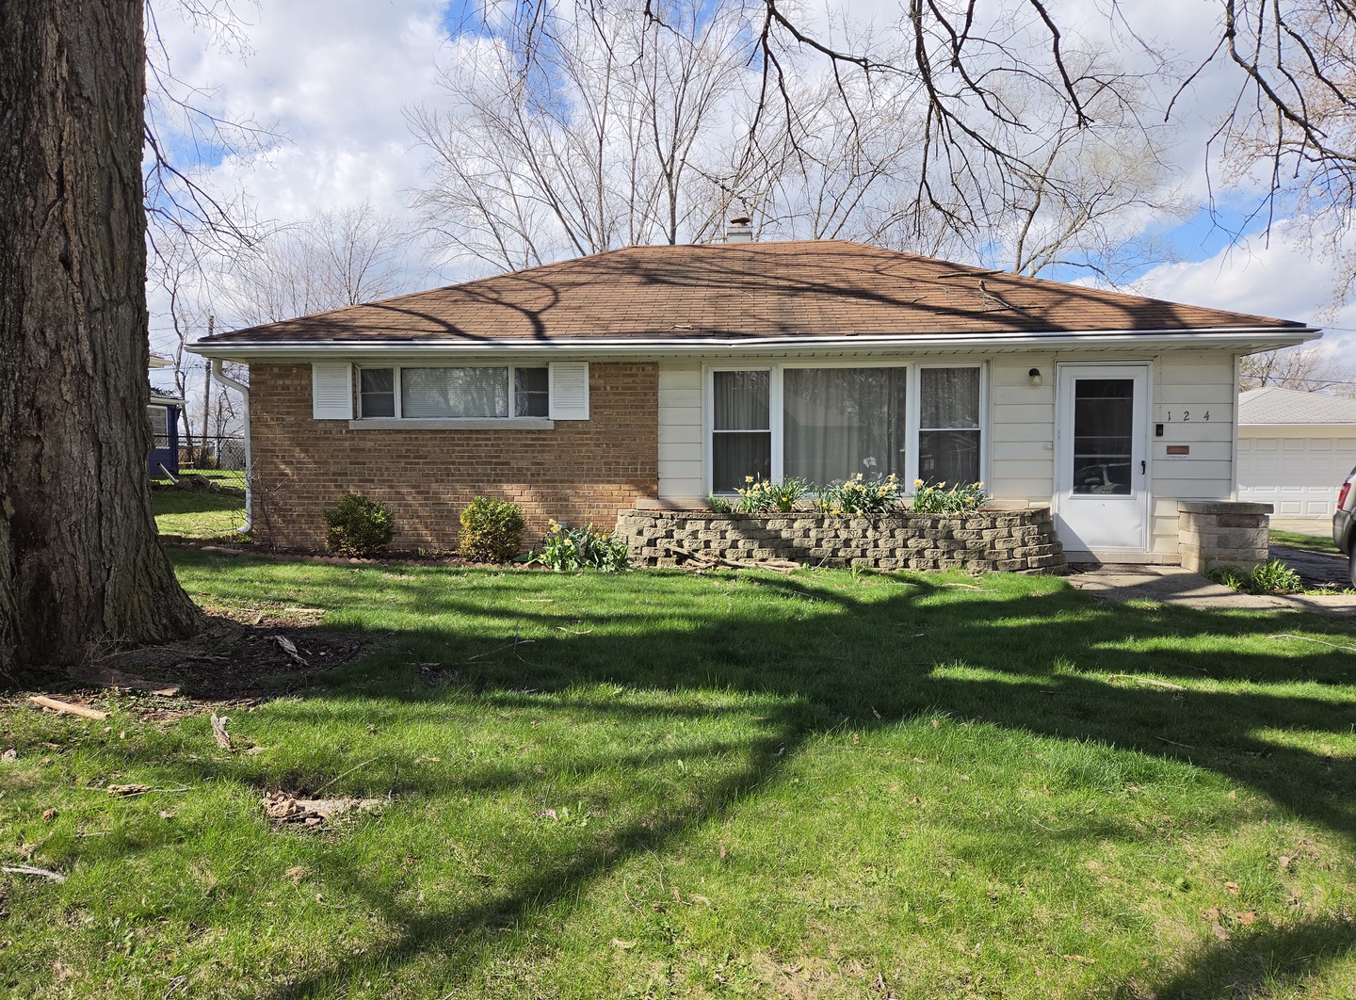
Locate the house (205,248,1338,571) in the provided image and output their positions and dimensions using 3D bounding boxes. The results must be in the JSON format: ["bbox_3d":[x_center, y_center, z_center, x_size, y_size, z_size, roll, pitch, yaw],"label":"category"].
[{"bbox_3d":[0.870,-1.744,14.048,12.100,4.450,8.850,0,3,5],"label":"house"}]

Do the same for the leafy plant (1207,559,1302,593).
[{"bbox_3d":[5.469,0.728,8.542,0.800,0.290,0.500,0,3,5],"label":"leafy plant"}]

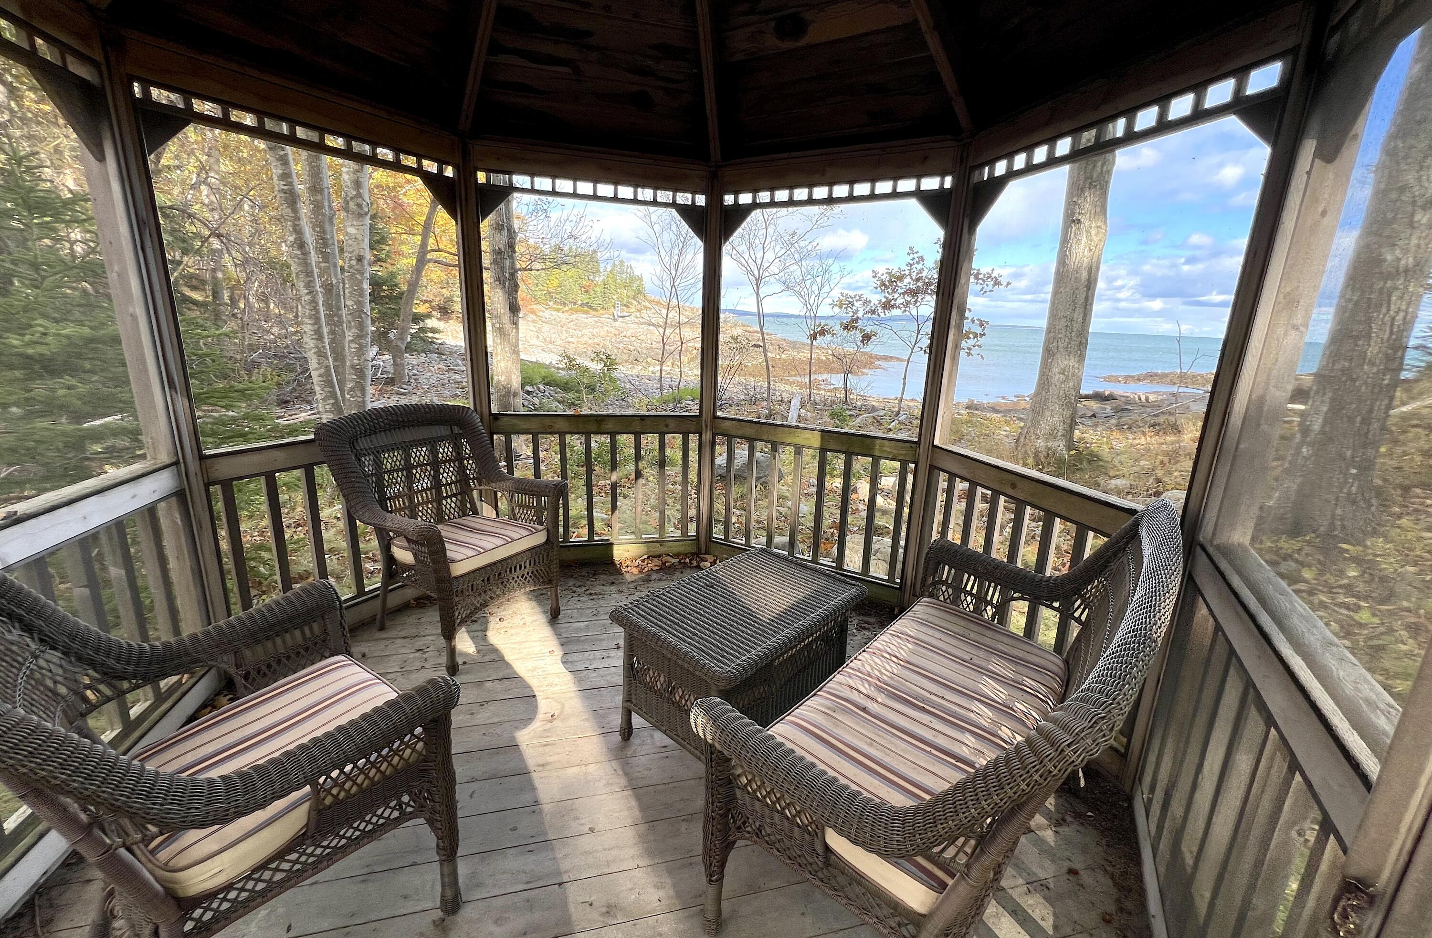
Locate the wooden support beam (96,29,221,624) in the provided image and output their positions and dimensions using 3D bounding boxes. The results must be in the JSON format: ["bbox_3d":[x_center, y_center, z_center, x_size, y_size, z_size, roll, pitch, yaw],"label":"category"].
[{"bbox_3d":[-1.990,-0.280,1.981,0.105,2.340,0.105,4,15,7],"label":"wooden support beam"}]

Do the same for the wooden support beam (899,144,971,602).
[{"bbox_3d":[1.116,-0.375,2.772,0.105,2.340,0.105,-9,18,-36],"label":"wooden support beam"}]

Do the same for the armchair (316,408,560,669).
[{"bbox_3d":[-1.227,0.270,2.571,0.750,1.030,0.780,11,17,31],"label":"armchair"}]

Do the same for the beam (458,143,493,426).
[{"bbox_3d":[-1.354,-0.543,3.073,0.105,2.340,0.105,-9,18,-36],"label":"beam"}]

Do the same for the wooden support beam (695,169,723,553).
[{"bbox_3d":[-0.047,-0.586,3.418,0.105,2.340,0.105,4,15,7],"label":"wooden support beam"}]

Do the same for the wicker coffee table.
[{"bbox_3d":[0.109,0.730,2.049,0.550,0.500,0.870,15,19,41],"label":"wicker coffee table"}]

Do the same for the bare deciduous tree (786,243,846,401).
[{"bbox_3d":[2.471,-3.586,13.307,1.500,3.759,1.500,5,15,9],"label":"bare deciduous tree"}]

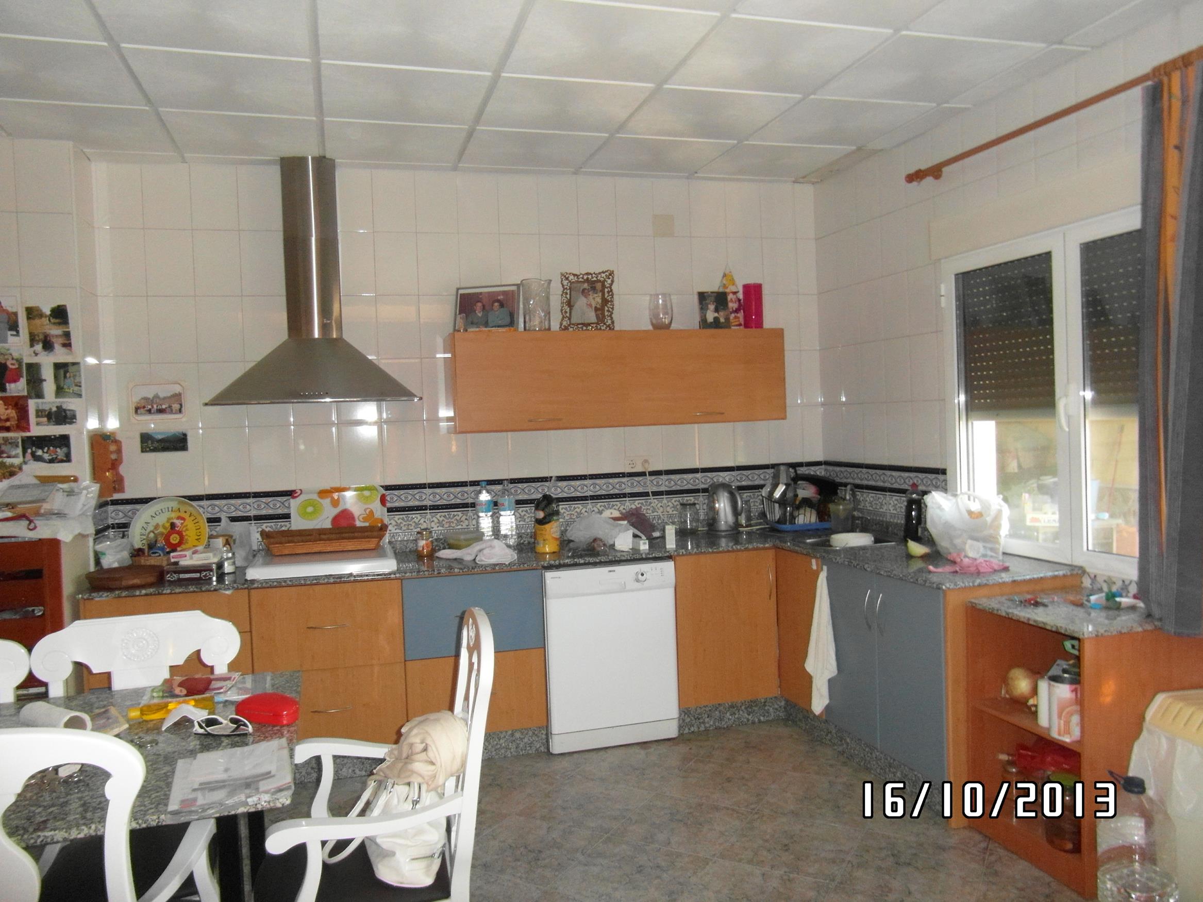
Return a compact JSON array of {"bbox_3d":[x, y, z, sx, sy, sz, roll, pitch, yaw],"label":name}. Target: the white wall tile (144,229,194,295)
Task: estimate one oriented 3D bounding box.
[{"bbox_3d":[-1.921,-0.832,3.712,0.200,0.300,0.010,-3,3,-15],"label":"white wall tile"}]

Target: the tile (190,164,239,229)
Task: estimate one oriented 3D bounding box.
[{"bbox_3d":[-1.769,-1.155,3.791,0.200,0.300,0.010,-3,4,-13],"label":"tile"}]

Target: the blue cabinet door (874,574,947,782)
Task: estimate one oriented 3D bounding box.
[{"bbox_3d":[1.121,0.817,3.028,0.020,0.685,0.360,-3,3,-19],"label":"blue cabinet door"}]

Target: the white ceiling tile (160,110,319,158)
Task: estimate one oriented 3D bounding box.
[{"bbox_3d":[-1.503,-1.333,3.531,0.600,0.020,0.560,-3,3,-16],"label":"white ceiling tile"}]

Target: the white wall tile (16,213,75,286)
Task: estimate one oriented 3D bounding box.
[{"bbox_3d":[-2.195,-0.797,3.310,0.200,0.300,0.010,-3,3,-15],"label":"white wall tile"}]

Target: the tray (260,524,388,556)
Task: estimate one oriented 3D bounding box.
[{"bbox_3d":[-1.248,0.404,3.787,0.540,0.090,0.270,-3,3,-13],"label":"tray"}]

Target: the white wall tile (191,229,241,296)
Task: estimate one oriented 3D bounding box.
[{"bbox_3d":[-1.759,-0.855,3.810,0.200,0.300,0.010,-3,4,-13],"label":"white wall tile"}]

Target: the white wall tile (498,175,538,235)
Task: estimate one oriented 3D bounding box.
[{"bbox_3d":[-0.403,-1.215,4.102,0.200,0.300,0.010,-3,3,-15],"label":"white wall tile"}]

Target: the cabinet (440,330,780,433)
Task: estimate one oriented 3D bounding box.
[{"bbox_3d":[0.091,-0.348,4.080,1.620,0.450,0.320,-3,3,-15],"label":"cabinet"}]

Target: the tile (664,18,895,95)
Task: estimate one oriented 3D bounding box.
[{"bbox_3d":[0.572,-1.333,2.841,0.585,0.015,0.580,-3,3,-15],"label":"tile"}]

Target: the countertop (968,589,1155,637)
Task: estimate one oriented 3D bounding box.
[{"bbox_3d":[1.632,0.529,2.794,0.590,0.024,0.450,-3,4,-20],"label":"countertop"}]

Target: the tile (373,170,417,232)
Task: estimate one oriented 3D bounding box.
[{"bbox_3d":[-0.991,-1.191,3.975,0.200,0.300,0.010,-3,4,-13],"label":"tile"}]

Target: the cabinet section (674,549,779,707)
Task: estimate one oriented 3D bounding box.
[{"bbox_3d":[0.519,0.803,4.093,0.495,0.690,0.550,-3,3,-13],"label":"cabinet section"}]

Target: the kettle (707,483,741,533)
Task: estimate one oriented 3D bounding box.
[{"bbox_3d":[0.617,0.286,4.211,0.205,0.247,0.160,-1,3,15],"label":"kettle"}]

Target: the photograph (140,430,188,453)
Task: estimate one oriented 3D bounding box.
[{"bbox_3d":[-1.934,-0.037,3.689,0.195,0.092,0.012,-3,3,-15],"label":"photograph"}]

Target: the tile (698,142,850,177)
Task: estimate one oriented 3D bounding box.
[{"bbox_3d":[0.851,-1.450,4.167,0.600,0.020,0.540,-3,3,-16],"label":"tile"}]

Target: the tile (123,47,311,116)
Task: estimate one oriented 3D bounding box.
[{"bbox_3d":[-1.313,-1.297,2.953,0.595,0.018,0.595,-3,4,-16],"label":"tile"}]

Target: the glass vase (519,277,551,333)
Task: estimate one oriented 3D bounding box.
[{"bbox_3d":[-0.302,-0.677,3.941,0.140,0.250,0.125,-3,3,-13],"label":"glass vase"}]

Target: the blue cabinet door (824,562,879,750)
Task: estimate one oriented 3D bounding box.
[{"bbox_3d":[1.046,0.833,3.460,0.020,0.706,0.355,-3,4,-22],"label":"blue cabinet door"}]

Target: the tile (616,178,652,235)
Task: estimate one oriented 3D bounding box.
[{"bbox_3d":[0.175,-1.246,4.252,0.200,0.300,0.010,-3,4,-13],"label":"tile"}]

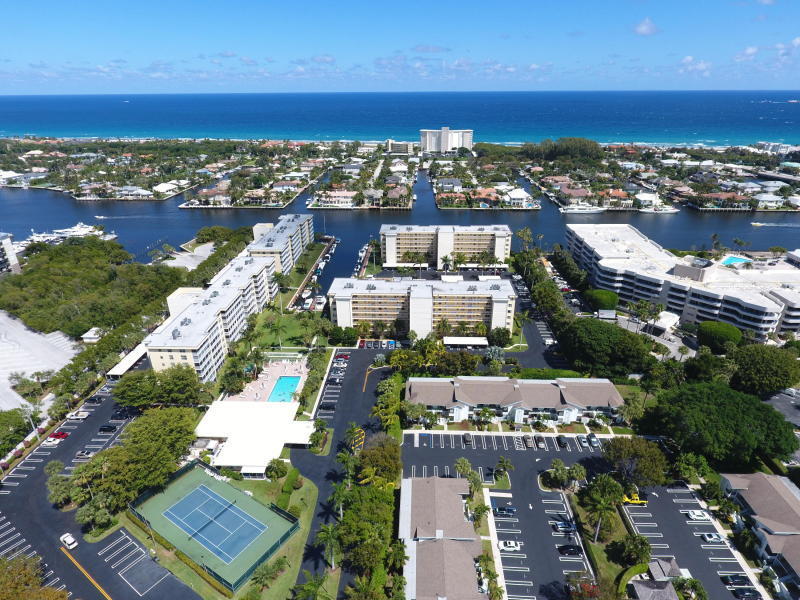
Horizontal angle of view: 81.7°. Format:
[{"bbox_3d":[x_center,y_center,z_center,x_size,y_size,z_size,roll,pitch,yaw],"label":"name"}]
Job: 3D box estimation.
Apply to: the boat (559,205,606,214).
[{"bbox_3d":[151.872,-76.440,382.944,38.000,8.500,7.800,0,24,1],"label":"boat"}]

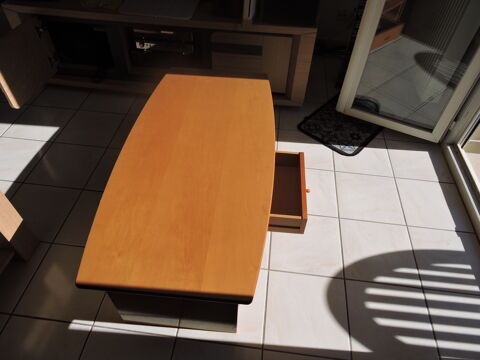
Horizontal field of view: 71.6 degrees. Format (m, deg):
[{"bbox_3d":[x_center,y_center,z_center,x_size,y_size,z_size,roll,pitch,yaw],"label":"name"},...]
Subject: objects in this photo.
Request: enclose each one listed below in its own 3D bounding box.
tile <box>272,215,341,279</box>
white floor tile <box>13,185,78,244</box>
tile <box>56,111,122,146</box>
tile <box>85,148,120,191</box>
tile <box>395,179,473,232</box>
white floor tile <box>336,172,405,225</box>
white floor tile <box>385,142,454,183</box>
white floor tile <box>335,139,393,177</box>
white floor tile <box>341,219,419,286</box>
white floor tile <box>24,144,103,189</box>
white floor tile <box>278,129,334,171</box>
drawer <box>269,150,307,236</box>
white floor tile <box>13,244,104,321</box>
[{"bbox_3d":[0.317,0.301,1.599,0.334,0.010,0.334,6,47,3],"label":"tile"},{"bbox_3d":[-1.026,0.160,1.678,0.334,0.010,0.334,6,47,3],"label":"white floor tile"},{"bbox_3d":[-0.949,-0.336,2.154,0.337,0.010,0.337,6,48,3],"label":"tile"},{"bbox_3d":[-0.651,-0.051,1.887,0.334,0.010,0.334,6,47,3],"label":"tile"},{"bbox_3d":[1.036,0.131,1.808,0.337,0.010,0.337,6,48,3],"label":"tile"},{"bbox_3d":[0.699,0.094,1.827,0.337,0.010,0.337,6,48,3],"label":"white floor tile"},{"bbox_3d":[1.066,-0.120,2.017,0.334,0.010,0.334,6,47,3],"label":"white floor tile"},{"bbox_3d":[0.739,-0.154,2.056,0.337,0.010,0.337,6,48,3],"label":"white floor tile"},{"bbox_3d":[0.652,0.337,1.580,0.334,0.010,0.334,6,47,3],"label":"white floor tile"},{"bbox_3d":[-0.989,-0.089,1.925,0.337,0.010,0.337,6,48,3],"label":"white floor tile"},{"bbox_3d":[0.395,-0.191,2.056,0.334,0.010,0.334,6,47,3],"label":"white floor tile"},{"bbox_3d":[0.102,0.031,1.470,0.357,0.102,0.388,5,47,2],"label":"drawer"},{"bbox_3d":[-0.732,0.444,1.447,0.337,0.010,0.337,6,48,3],"label":"white floor tile"}]

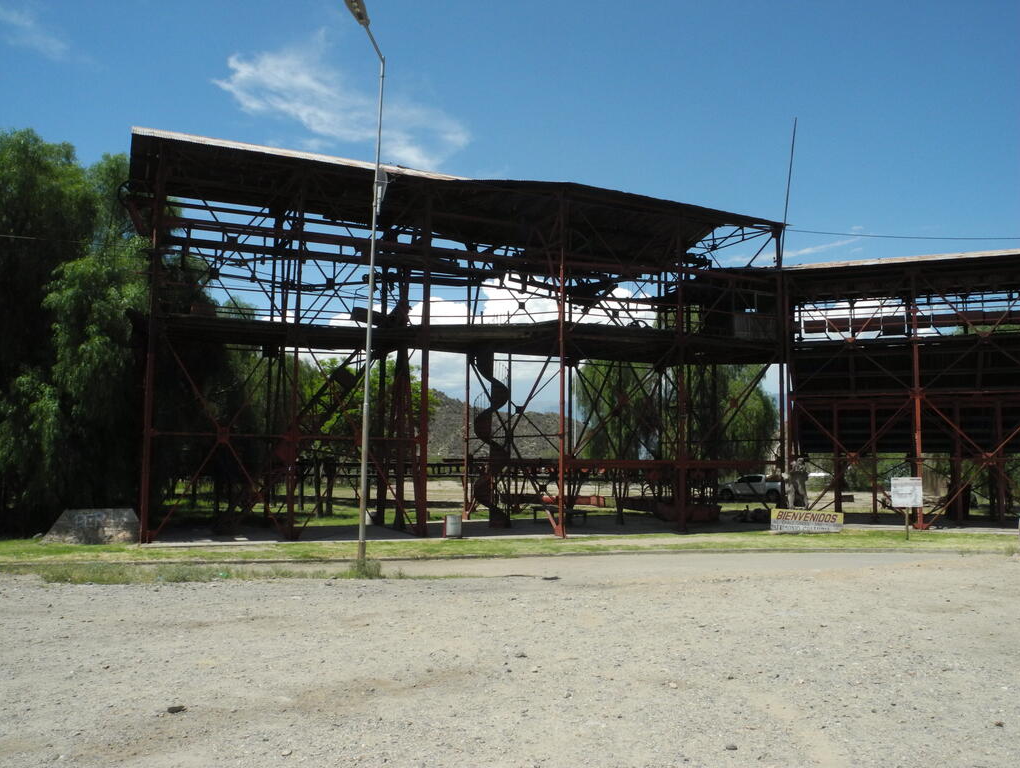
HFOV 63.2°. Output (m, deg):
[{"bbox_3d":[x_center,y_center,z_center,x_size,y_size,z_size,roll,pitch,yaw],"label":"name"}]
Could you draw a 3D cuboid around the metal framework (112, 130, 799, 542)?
[{"bbox_3d":[-1.747,-0.546,32.784,23.400,12.300,9.600,2,-6,-21],"label":"metal framework"}]

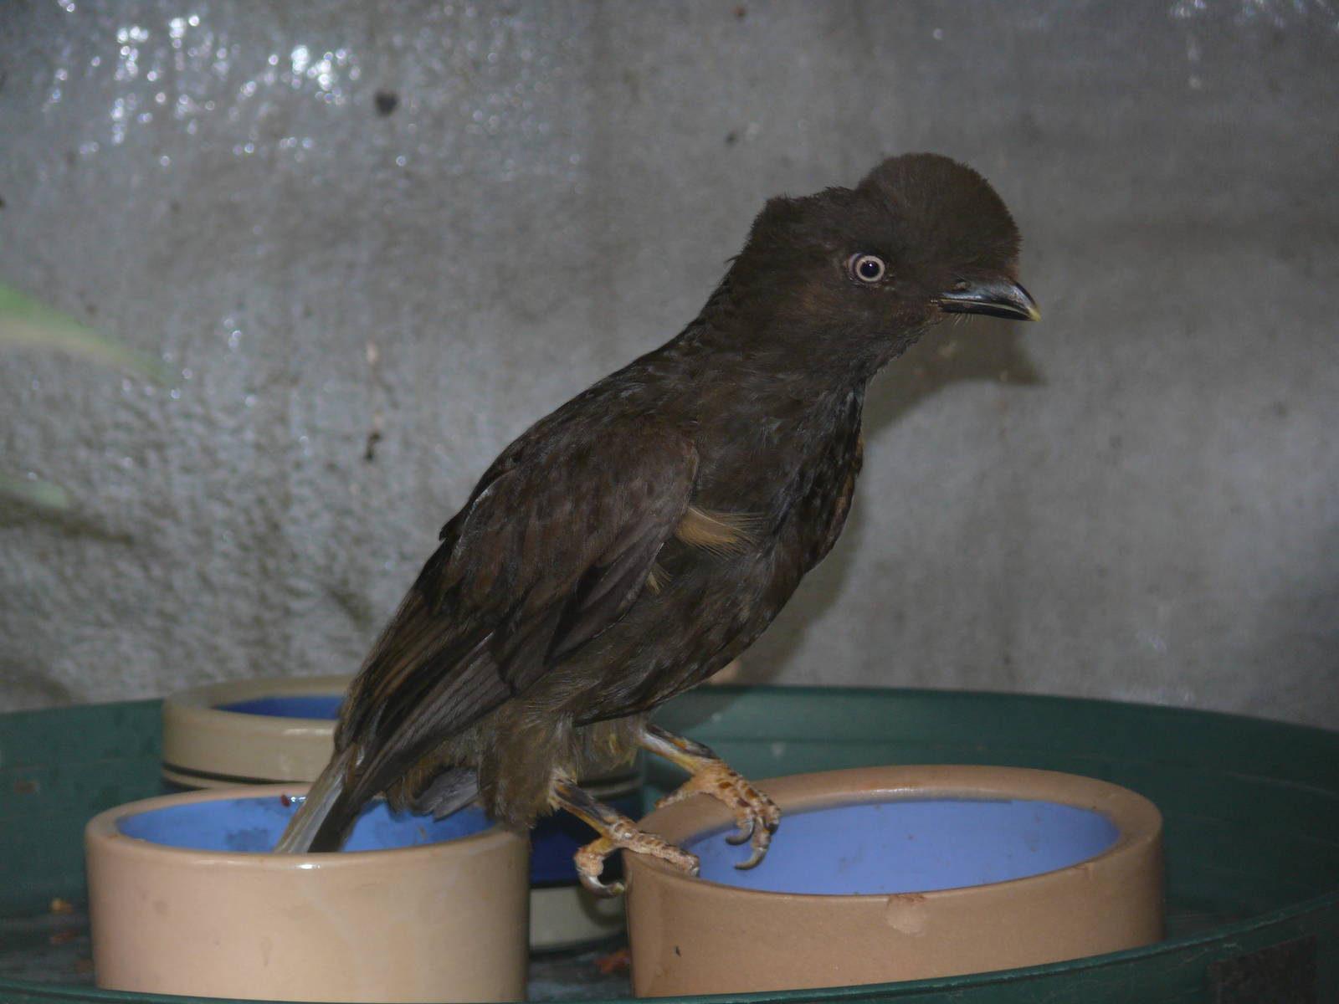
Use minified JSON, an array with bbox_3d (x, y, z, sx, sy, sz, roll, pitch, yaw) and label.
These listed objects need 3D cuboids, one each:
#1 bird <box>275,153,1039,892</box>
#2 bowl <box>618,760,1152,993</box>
[{"bbox_3d":[-0.004,0.007,2.600,0.209,0.202,0.090,0,8,10],"label":"bird"},{"bbox_3d":[0.064,0.120,2.605,0.149,0.055,0.149,-2,10,0],"label":"bowl"}]

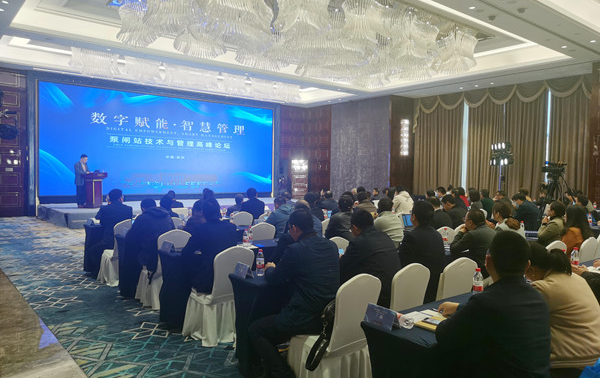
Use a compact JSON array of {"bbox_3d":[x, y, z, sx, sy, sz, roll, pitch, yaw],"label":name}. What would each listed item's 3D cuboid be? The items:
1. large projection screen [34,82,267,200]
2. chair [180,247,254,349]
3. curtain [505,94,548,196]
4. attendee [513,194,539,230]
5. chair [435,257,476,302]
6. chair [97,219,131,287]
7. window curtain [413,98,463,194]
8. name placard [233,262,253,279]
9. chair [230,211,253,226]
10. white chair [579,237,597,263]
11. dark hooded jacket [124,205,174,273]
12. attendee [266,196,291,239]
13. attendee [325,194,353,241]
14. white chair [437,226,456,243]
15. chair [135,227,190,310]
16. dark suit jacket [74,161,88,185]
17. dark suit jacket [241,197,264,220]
[{"bbox_3d":[-5.213,-1.790,19.505,10.000,3.980,0.120,-1,2,-39],"label":"large projection screen"},{"bbox_3d":[-0.800,1.005,4.638,0.470,0.930,0.570,-1,2,-39],"label":"chair"},{"bbox_3d":[7.998,-1.148,16.721,0.200,4.600,1.550,-1,3,-38],"label":"curtain"},{"bbox_3d":[4.121,0.746,8.700,0.530,1.340,0.800,-1,3,-38],"label":"attendee"},{"bbox_3d":[1.283,1.042,4.349,0.470,0.910,0.560,-1,3,-39],"label":"chair"},{"bbox_3d":[-2.583,0.873,6.826,0.480,0.910,0.580,-1,3,-39],"label":"chair"},{"bbox_3d":[5.687,-1.365,19.476,0.200,4.700,2.420,-1,2,-39],"label":"window curtain"},{"bbox_3d":[-0.470,0.670,3.850,0.080,0.095,0.205,-1,2,-39],"label":"name placard"},{"bbox_3d":[-1.115,0.851,8.009,0.440,0.940,0.540,-1,2,-39],"label":"chair"},{"bbox_3d":[3.065,0.985,5.410,0.440,0.940,0.540,-1,2,-39],"label":"white chair"},{"bbox_3d":[-1.816,0.621,5.672,0.520,0.800,0.480,-1,2,-39],"label":"dark hooded jacket"},{"bbox_3d":[-0.302,0.749,6.986,0.520,1.270,0.800,-1,3,-38],"label":"attendee"},{"bbox_3d":[0.612,0.753,6.068,0.520,1.330,0.820,-1,3,-39],"label":"attendee"},{"bbox_3d":[1.870,0.972,6.791,0.470,0.930,0.570,-1,2,-39],"label":"white chair"},{"bbox_3d":[-1.644,0.934,5.758,0.450,0.940,0.550,-1,3,-38],"label":"chair"},{"bbox_3d":[-7.059,-0.498,15.254,0.420,0.830,0.520,2,2,22],"label":"dark suit jacket"},{"bbox_3d":[-0.832,0.467,8.489,0.500,0.640,0.400,-1,3,-39],"label":"dark suit jacket"}]

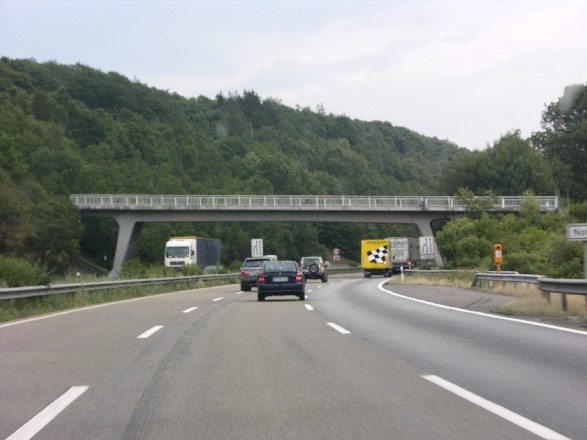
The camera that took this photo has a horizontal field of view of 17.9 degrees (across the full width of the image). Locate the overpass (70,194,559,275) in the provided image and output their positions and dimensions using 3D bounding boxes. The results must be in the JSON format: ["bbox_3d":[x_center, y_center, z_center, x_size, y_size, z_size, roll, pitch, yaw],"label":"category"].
[{"bbox_3d":[1.750,1.450,180.500,47.000,7.400,7.500,-1,-1,7],"label":"overpass"}]

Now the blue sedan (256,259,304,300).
[{"bbox_3d":[-0.420,2.160,66.900,1.670,1.440,4.280,-1,-1,1],"label":"blue sedan"}]

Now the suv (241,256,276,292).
[{"bbox_3d":[-1.760,2.860,97.500,1.840,1.720,4.650,-1,-1,2],"label":"suv"}]

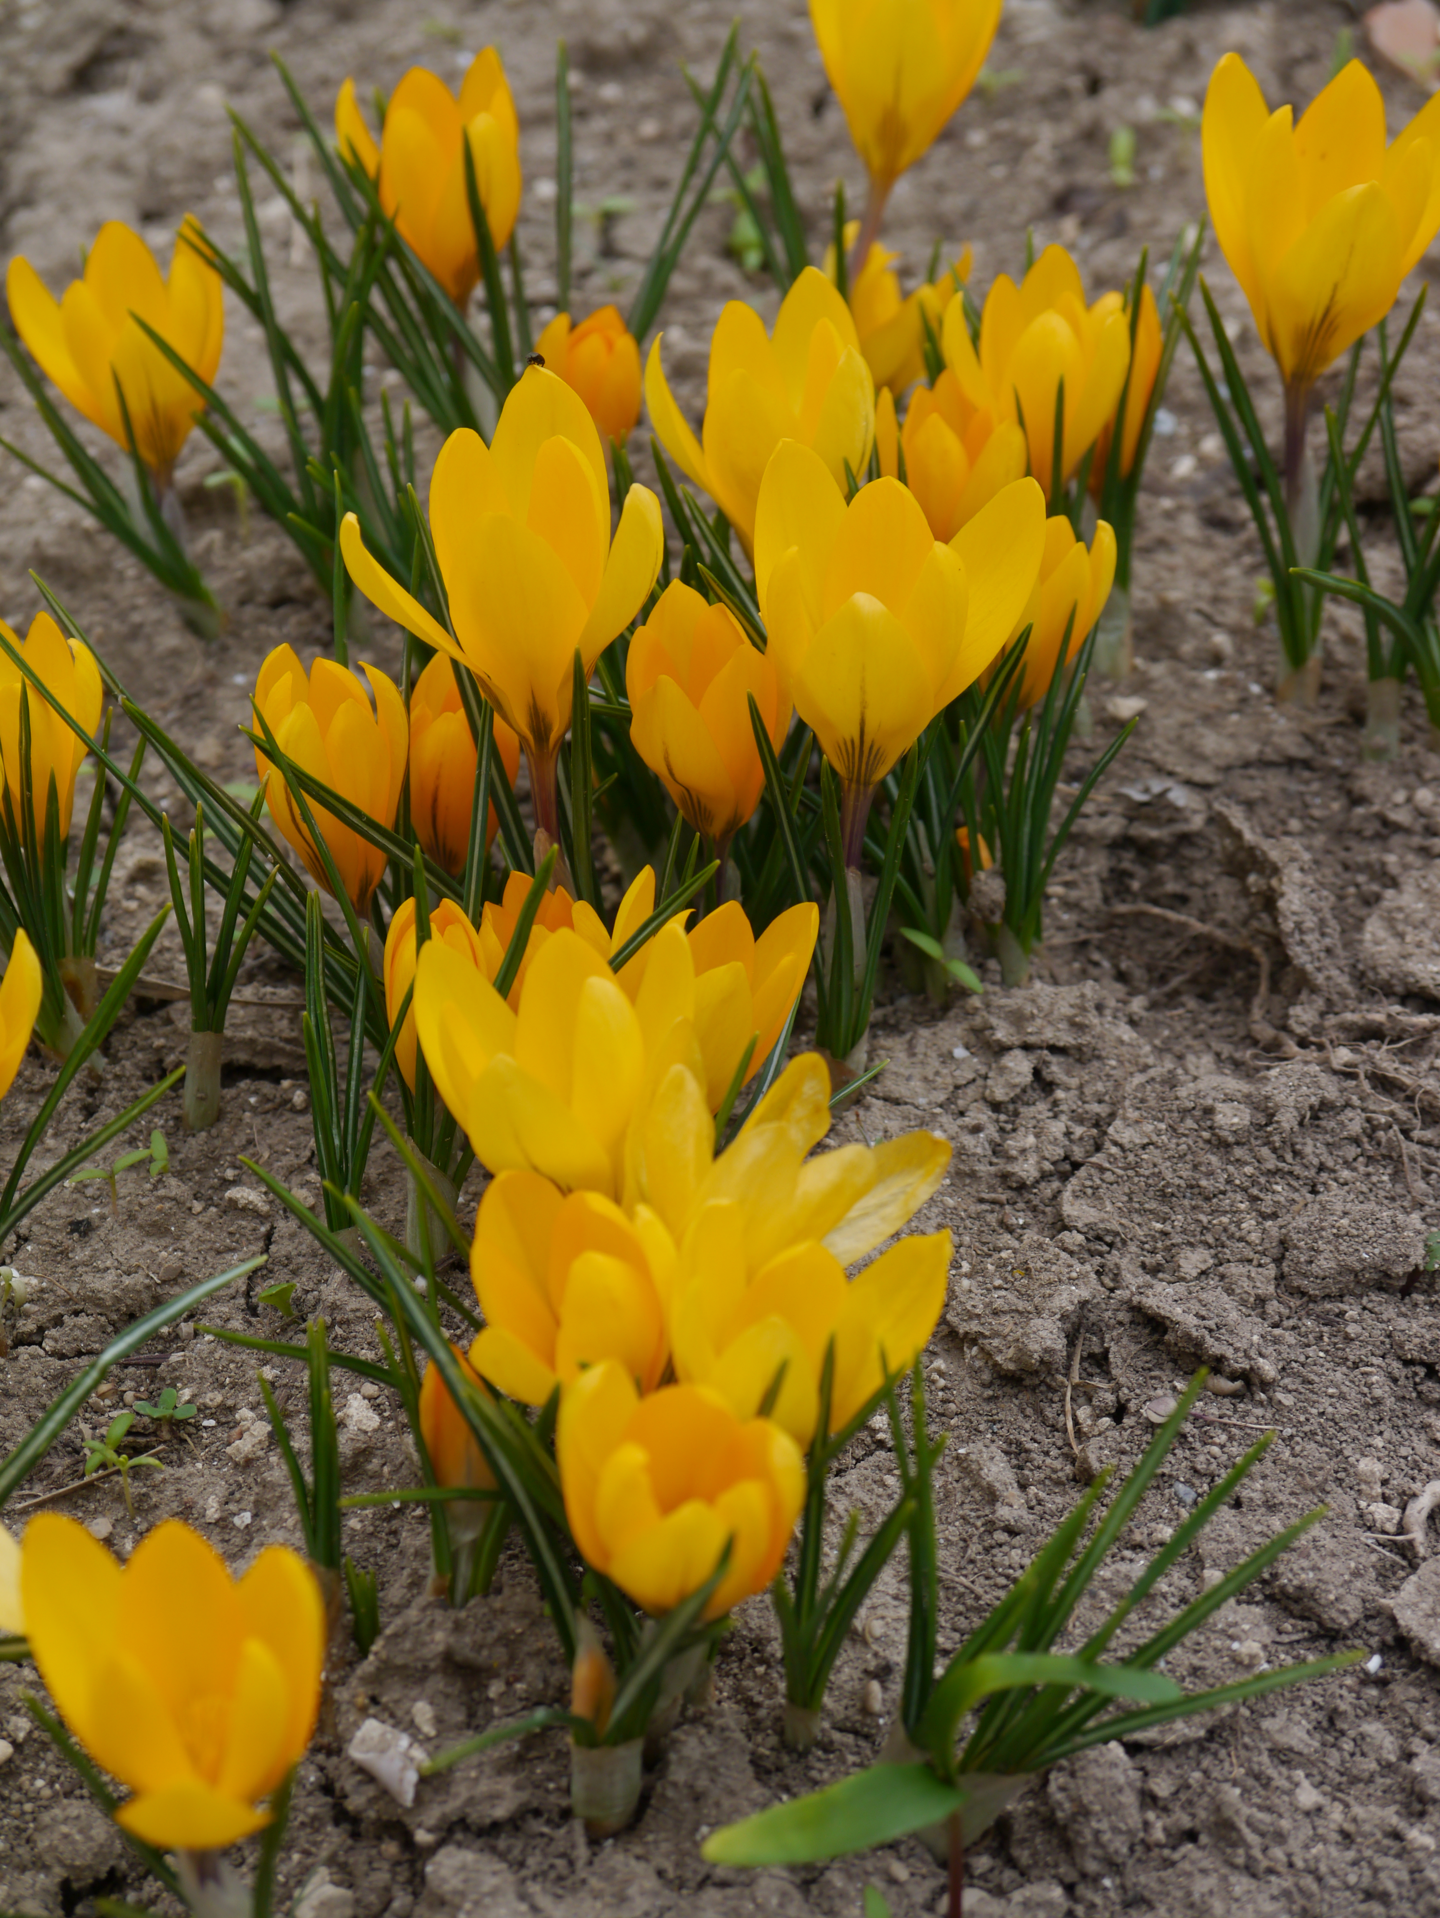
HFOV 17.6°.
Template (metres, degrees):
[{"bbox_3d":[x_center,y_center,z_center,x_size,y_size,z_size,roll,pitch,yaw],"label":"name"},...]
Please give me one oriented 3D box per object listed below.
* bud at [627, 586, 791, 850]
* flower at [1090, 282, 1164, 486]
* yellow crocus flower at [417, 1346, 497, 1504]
[{"bbox_3d":[-0.001,-0.029,0.570,0.020,0.034,0.020,-5,33,3],"label":"bud"},{"bbox_3d":[0.052,-0.078,0.640,0.015,0.029,0.015,4,33,-3],"label":"flower"},{"bbox_3d":[-0.027,0.050,0.486,0.008,0.020,0.008,-3,33,2],"label":"yellow crocus flower"}]

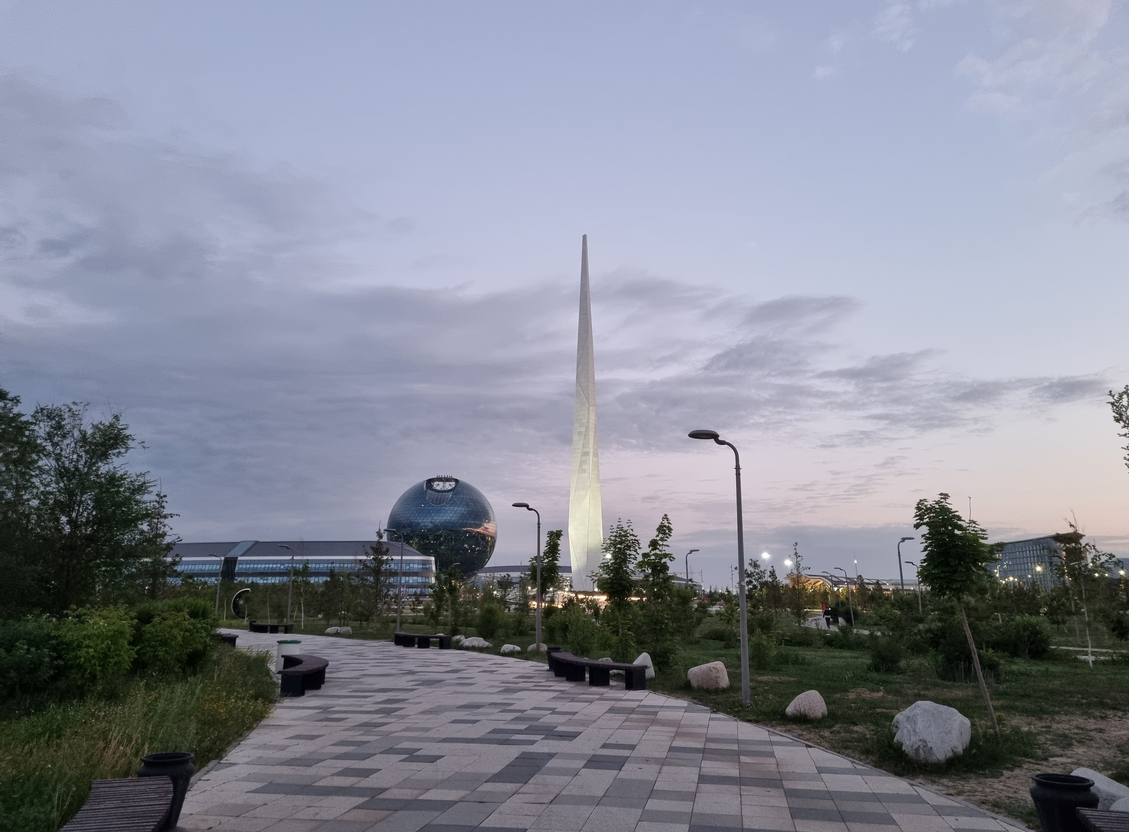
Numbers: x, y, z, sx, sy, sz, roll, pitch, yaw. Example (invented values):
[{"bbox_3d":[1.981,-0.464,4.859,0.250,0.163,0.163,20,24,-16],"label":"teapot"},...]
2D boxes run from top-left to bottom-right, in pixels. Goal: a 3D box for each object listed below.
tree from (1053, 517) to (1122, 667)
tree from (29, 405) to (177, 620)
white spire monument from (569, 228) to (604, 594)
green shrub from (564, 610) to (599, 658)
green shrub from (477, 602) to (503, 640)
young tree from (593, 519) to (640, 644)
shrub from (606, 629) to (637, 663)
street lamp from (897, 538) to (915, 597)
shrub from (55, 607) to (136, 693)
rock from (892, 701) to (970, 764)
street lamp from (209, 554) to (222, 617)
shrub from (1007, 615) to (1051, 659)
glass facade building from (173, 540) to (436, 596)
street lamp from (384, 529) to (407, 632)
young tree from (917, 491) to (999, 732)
[{"bbox_3d":[14.042,4.744,22.746,1.819,3.794,1.720,-7,-14,30],"label":"tree"},{"bbox_3d":[-10.960,2.720,20.000,3.179,6.166,3.020,7,-14,-28],"label":"tree"},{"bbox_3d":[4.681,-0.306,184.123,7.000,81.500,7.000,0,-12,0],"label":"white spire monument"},{"bbox_3d":[0.476,6.017,23.512,0.954,1.278,0.934,0,-12,1],"label":"green shrub"},{"bbox_3d":[-2.708,7.526,31.000,0.997,1.379,0.997,1,-12,-5],"label":"green shrub"},{"bbox_3d":[1.867,5.932,29.922,1.650,4.400,1.650,0,-12,0],"label":"young tree"},{"bbox_3d":[1.438,5.815,21.516,0.786,0.865,0.786,-1,-12,4],"label":"shrub"},{"bbox_3d":[15.368,7.816,38.219,0.900,4.650,0.300,0,-12,0],"label":"street lamp"},{"bbox_3d":[-8.394,4.252,15.200,1.215,1.617,1.094,7,-14,-28],"label":"shrub"},{"bbox_3d":[3.991,3.441,9.250,0.788,0.622,0.631,-5,-13,23],"label":"rock"},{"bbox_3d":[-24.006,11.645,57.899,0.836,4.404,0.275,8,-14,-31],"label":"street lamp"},{"bbox_3d":[14.872,7.132,27.117,1.350,1.450,1.350,-6,-14,28],"label":"shrub"},{"bbox_3d":[-126.459,75.363,413.303,120.000,27.500,45.000,-1,-12,5],"label":"glass facade building"},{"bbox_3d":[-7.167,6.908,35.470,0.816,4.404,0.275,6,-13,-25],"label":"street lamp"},{"bbox_3d":[5.098,2.528,10.950,1.034,3.013,0.983,-6,-14,24],"label":"young tree"}]

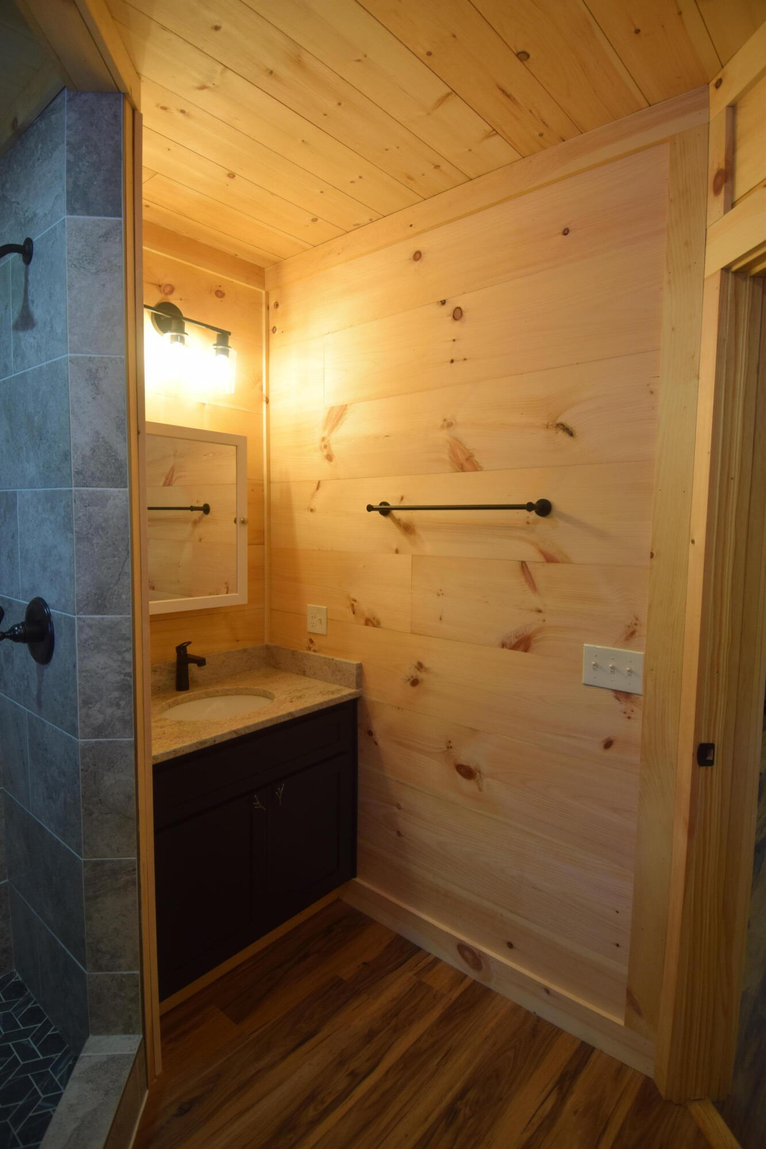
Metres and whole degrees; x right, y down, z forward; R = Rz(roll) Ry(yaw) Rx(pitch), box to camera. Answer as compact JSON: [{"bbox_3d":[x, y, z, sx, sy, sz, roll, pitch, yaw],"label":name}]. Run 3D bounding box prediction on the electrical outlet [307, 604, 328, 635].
[{"bbox_3d":[-0.264,0.183,2.316,0.117,0.114,0.011,5,6,40],"label":"electrical outlet"}]

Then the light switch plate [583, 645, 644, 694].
[{"bbox_3d":[0.624,0.259,1.563,0.162,0.114,0.016,5,6,40],"label":"light switch plate"}]

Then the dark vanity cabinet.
[{"bbox_3d":[-0.600,0.847,2.064,0.555,0.746,0.903,5,6,40],"label":"dark vanity cabinet"}]

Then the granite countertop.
[{"bbox_3d":[-0.589,0.413,2.022,0.571,0.126,0.903,5,6,40],"label":"granite countertop"}]

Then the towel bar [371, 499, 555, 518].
[{"bbox_3d":[0.206,-0.212,1.832,0.658,0.054,0.093,5,6,40],"label":"towel bar"}]

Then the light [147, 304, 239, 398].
[{"bbox_3d":[-0.737,-0.835,2.054,0.142,0.290,0.472,5,6,40],"label":"light"}]

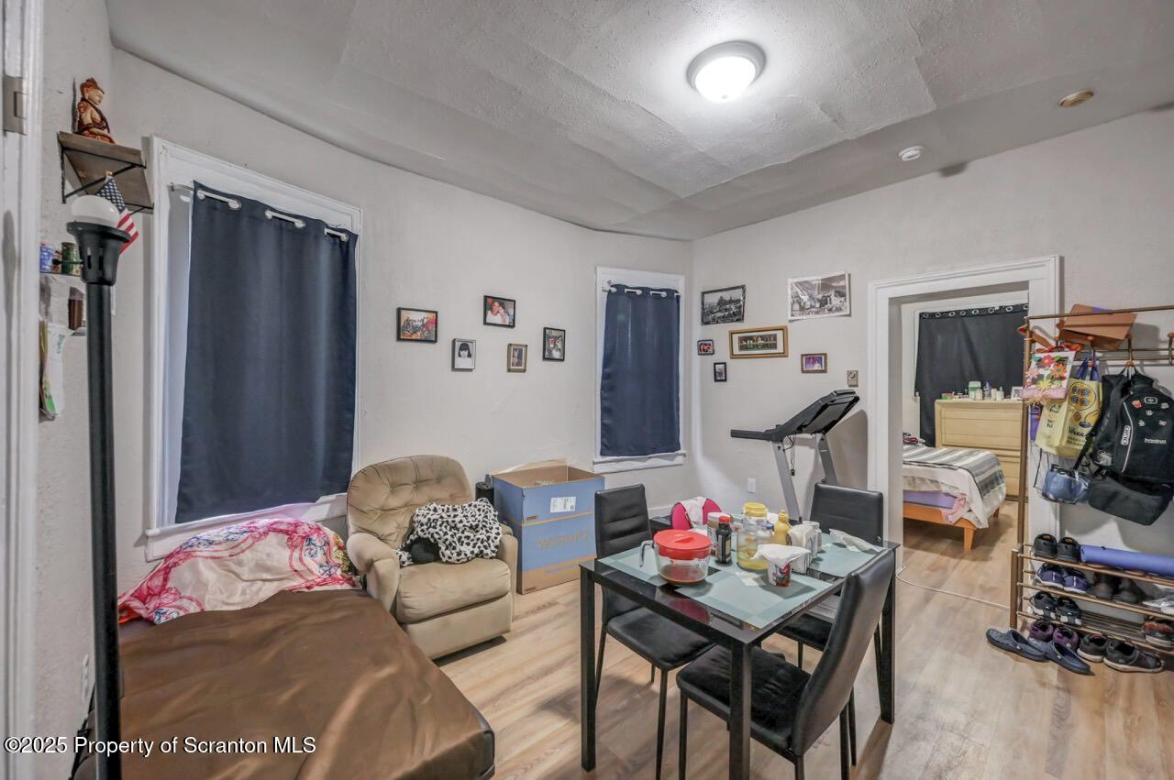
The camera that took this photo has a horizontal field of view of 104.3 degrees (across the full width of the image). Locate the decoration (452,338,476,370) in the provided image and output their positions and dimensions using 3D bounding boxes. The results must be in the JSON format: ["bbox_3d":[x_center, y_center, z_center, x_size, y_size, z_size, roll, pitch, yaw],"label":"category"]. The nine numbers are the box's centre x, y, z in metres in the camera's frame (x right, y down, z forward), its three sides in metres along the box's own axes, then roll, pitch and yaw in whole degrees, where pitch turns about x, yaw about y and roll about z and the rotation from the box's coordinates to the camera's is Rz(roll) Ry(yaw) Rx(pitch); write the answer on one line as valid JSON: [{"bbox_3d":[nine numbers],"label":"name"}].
[{"bbox_3d":[-0.893,-0.257,3.325,0.160,0.215,0.035,0,0,-42],"label":"decoration"}]

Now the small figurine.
[{"bbox_3d":[-1.230,-0.693,1.151,0.070,0.185,0.120,0,0,-42],"label":"small figurine"}]

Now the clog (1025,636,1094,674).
[{"bbox_3d":[2.400,1.330,2.328,0.100,0.100,0.265,0,0,-17],"label":"clog"}]

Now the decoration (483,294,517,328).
[{"bbox_3d":[-0.681,-0.606,3.555,0.280,0.222,0.022,0,0,-42],"label":"decoration"}]

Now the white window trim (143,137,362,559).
[{"bbox_3d":[-1.660,-0.180,2.435,0.100,1.880,0.990,0,0,32],"label":"white window trim"}]

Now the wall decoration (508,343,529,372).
[{"bbox_3d":[-0.561,-0.253,3.663,0.178,0.222,0.022,0,0,-42],"label":"wall decoration"}]

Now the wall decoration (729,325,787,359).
[{"bbox_3d":[1.489,-0.407,4.000,0.530,0.262,0.030,0,0,45],"label":"wall decoration"}]

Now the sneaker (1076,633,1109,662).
[{"bbox_3d":[2.686,1.335,2.412,0.275,0.110,0.102,0,0,-39],"label":"sneaker"}]

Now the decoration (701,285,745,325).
[{"bbox_3d":[1.243,-0.766,4.190,0.420,0.320,0.025,0,0,44],"label":"decoration"}]

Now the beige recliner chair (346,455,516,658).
[{"bbox_3d":[-0.925,0.910,2.711,0.800,0.960,0.870,0,0,-33],"label":"beige recliner chair"}]

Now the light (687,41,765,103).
[{"bbox_3d":[0.645,-1.425,2.120,0.355,0.130,0.355,0,0,0],"label":"light"}]

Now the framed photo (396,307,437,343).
[{"bbox_3d":[-1.149,-0.436,3.109,0.268,0.220,0.022,0,0,-42],"label":"framed photo"}]

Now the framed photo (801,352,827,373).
[{"bbox_3d":[1.845,-0.214,3.699,0.022,0.157,0.200,0,0,-42],"label":"framed photo"}]

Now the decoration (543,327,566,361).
[{"bbox_3d":[-0.275,-0.384,3.901,0.219,0.273,0.022,0,0,-42],"label":"decoration"}]

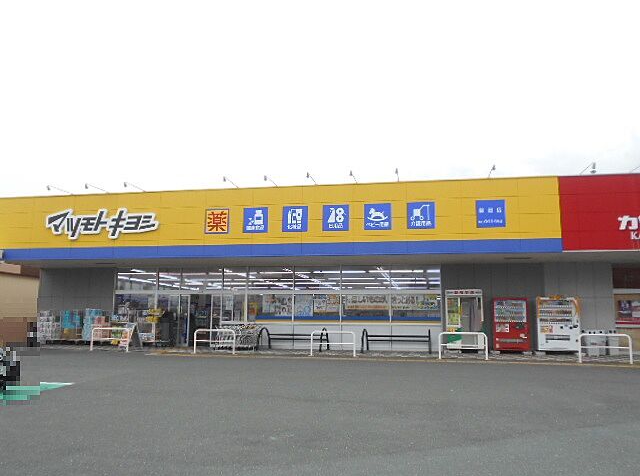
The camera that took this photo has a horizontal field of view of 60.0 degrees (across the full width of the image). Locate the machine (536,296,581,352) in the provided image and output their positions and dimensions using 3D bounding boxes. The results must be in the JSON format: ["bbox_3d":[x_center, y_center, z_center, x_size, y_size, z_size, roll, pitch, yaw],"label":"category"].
[{"bbox_3d":[8.270,3.012,19.292,1.200,1.843,0.740,-1,-7,11],"label":"machine"}]

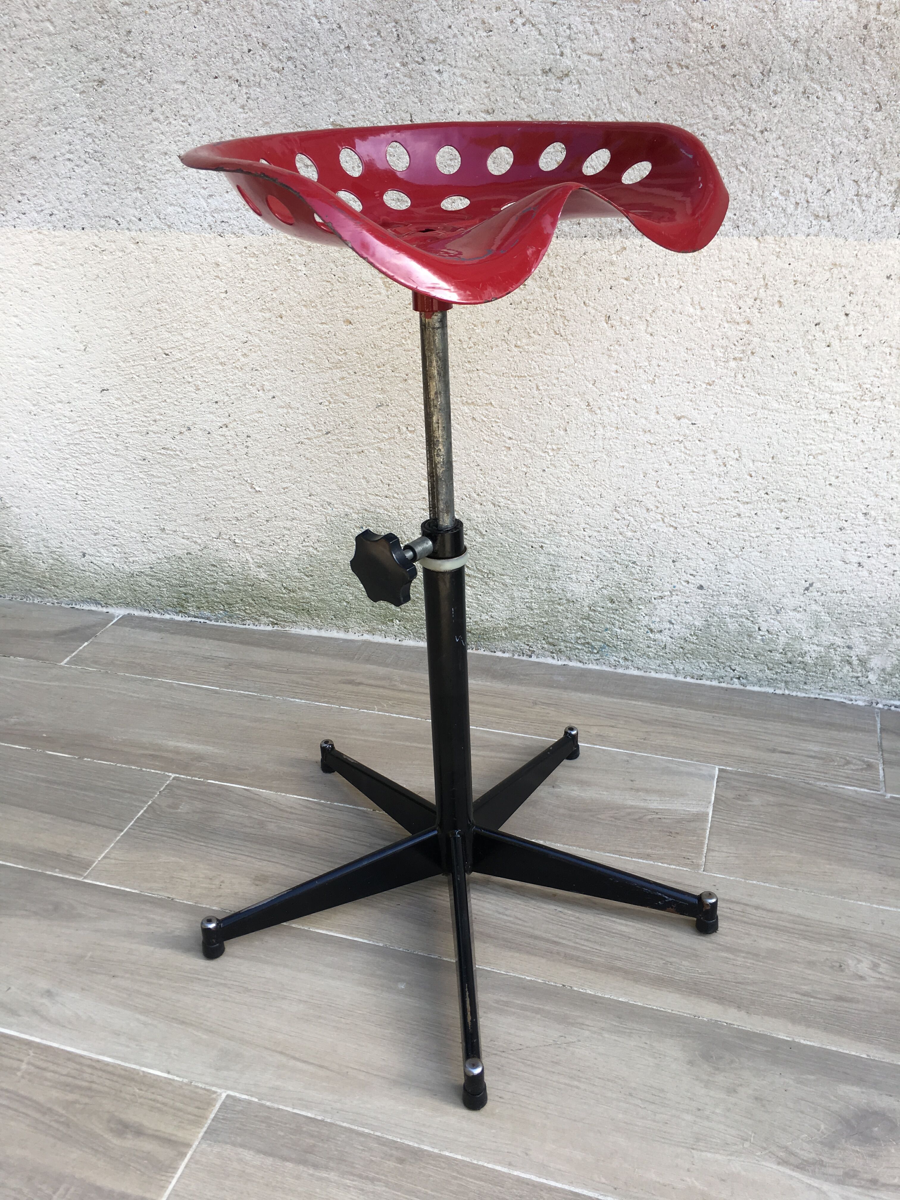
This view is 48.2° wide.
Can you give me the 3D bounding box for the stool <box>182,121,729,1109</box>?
[{"bbox_3d":[-0.005,-0.030,0.967,0.547,0.771,0.535,-26,36,-38],"label":"stool"}]

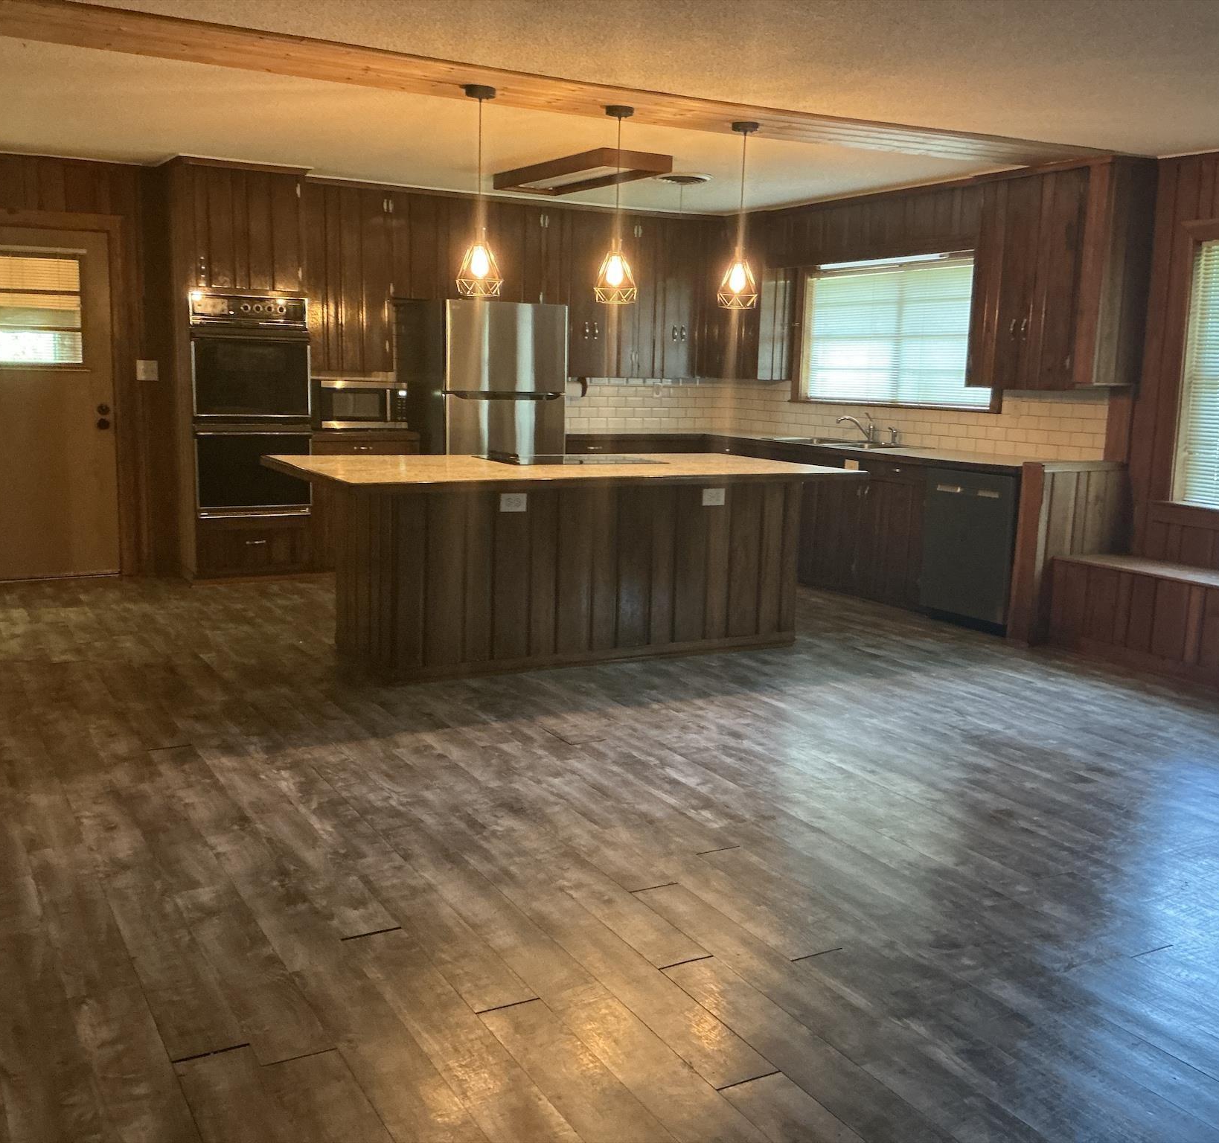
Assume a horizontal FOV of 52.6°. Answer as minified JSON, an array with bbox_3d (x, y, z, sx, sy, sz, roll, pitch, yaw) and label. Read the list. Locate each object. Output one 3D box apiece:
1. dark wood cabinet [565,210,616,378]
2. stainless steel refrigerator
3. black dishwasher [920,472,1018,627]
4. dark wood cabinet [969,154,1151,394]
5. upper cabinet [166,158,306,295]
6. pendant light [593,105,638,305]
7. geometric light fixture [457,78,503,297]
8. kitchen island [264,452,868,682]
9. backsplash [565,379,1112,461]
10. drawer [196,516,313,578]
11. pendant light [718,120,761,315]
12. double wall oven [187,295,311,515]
[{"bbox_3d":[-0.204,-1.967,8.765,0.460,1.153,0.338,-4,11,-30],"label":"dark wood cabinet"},{"bbox_3d":[-0.857,-0.890,8.225,0.829,1.734,0.798,-4,11,-30],"label":"stainless steel refrigerator"},{"bbox_3d":[2.191,-0.150,6.852,0.610,0.822,0.617,-4,11,-30],"label":"black dishwasher"},{"bbox_3d":[2.398,-1.570,6.653,0.334,1.157,0.868,-4,11,-30],"label":"dark wood cabinet"},{"bbox_3d":[-2.250,-2.035,7.427,0.746,0.747,0.546,-4,11,-30],"label":"upper cabinet"},{"bbox_3d":[0.034,-1.564,5.308,0.189,0.808,0.189,2,9,0],"label":"pendant light"},{"bbox_3d":[-0.531,-1.534,5.022,0.189,0.808,0.189,2,9,0],"label":"geometric light fixture"},{"bbox_3d":[-0.180,-0.059,5.824,2.561,0.896,1.188,-4,11,-30],"label":"kitchen island"},{"bbox_3d":[0.973,-0.993,7.698,1.820,0.413,3.632,-4,11,-30],"label":"backsplash"},{"bbox_3d":[-2.249,-0.169,7.639,0.683,0.338,0.450,-4,11,-30],"label":"drawer"},{"bbox_3d":[0.594,-1.588,5.558,0.189,0.808,0.189,2,9,0],"label":"pendant light"},{"bbox_3d":[-2.256,-1.019,7.584,0.674,1.310,0.570,-4,11,-30],"label":"double wall oven"}]

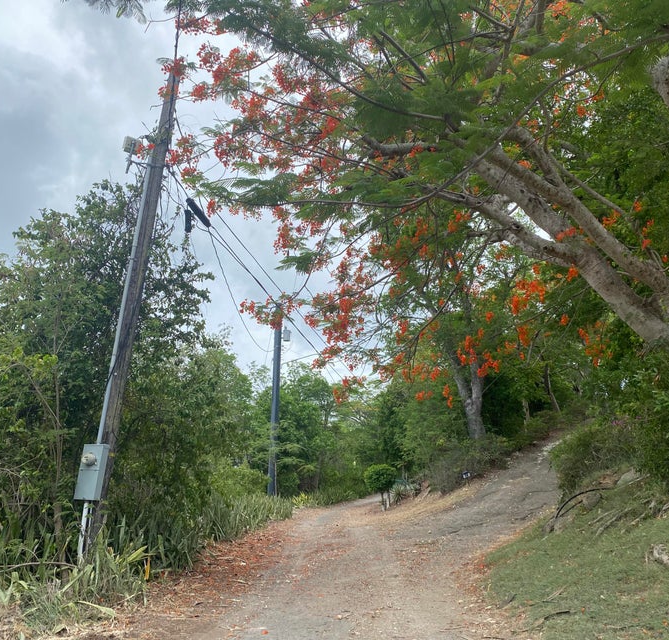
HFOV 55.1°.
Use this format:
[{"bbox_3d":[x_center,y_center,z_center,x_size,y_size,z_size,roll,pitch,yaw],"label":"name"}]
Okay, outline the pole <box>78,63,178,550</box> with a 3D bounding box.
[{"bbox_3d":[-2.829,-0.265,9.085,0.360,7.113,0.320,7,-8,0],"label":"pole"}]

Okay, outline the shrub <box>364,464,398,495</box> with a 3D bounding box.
[{"bbox_3d":[1.385,4.774,19.300,1.000,0.880,1.000,1,-11,0],"label":"shrub"}]

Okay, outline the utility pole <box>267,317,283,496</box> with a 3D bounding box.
[{"bbox_3d":[-2.541,3.626,27.500,0.330,8.100,0.330,1,-11,0],"label":"utility pole"}]

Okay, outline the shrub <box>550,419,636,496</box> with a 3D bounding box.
[{"bbox_3d":[4.931,2.618,12.200,1.650,1.450,1.600,1,-11,0],"label":"shrub"}]

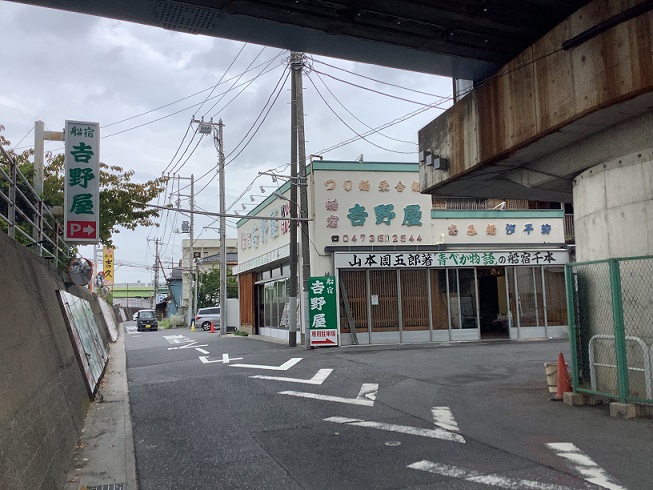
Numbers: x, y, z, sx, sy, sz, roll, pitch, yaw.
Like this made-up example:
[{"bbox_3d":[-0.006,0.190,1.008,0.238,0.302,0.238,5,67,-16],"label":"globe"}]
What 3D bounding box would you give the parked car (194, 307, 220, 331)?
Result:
[{"bbox_3d":[-6.717,4.970,39.696,4.650,1.590,1.770,0,-6,-16],"label":"parked car"}]

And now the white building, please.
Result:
[{"bbox_3d":[2.079,0.907,25.822,9.400,6.040,13.200,0,-6,-12],"label":"white building"}]

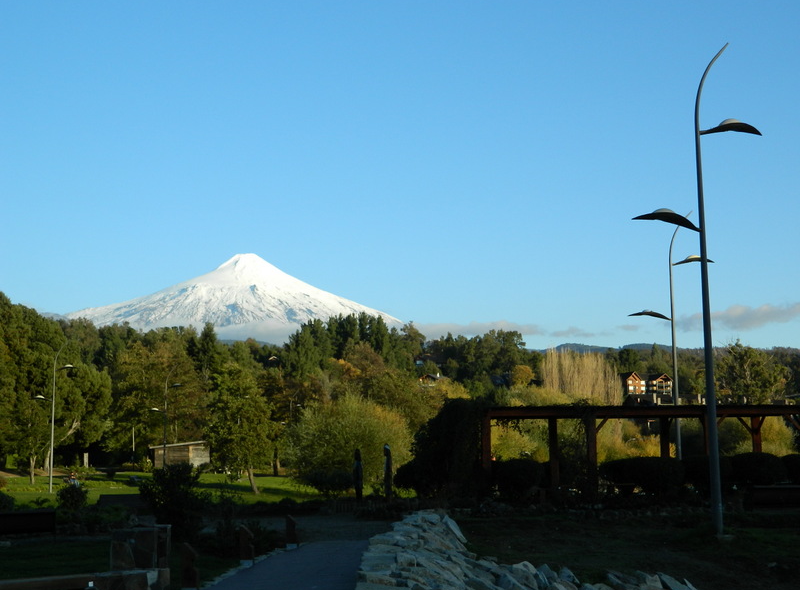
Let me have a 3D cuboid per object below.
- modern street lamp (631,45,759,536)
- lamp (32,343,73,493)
[{"bbox_3d":[5.671,-0.279,24.509,3.050,9.300,0.450,3,-8,-25],"label":"modern street lamp"},{"bbox_3d":[-21.412,7.505,81.444,3.050,9.300,0.450,-2,-7,11],"label":"lamp"}]

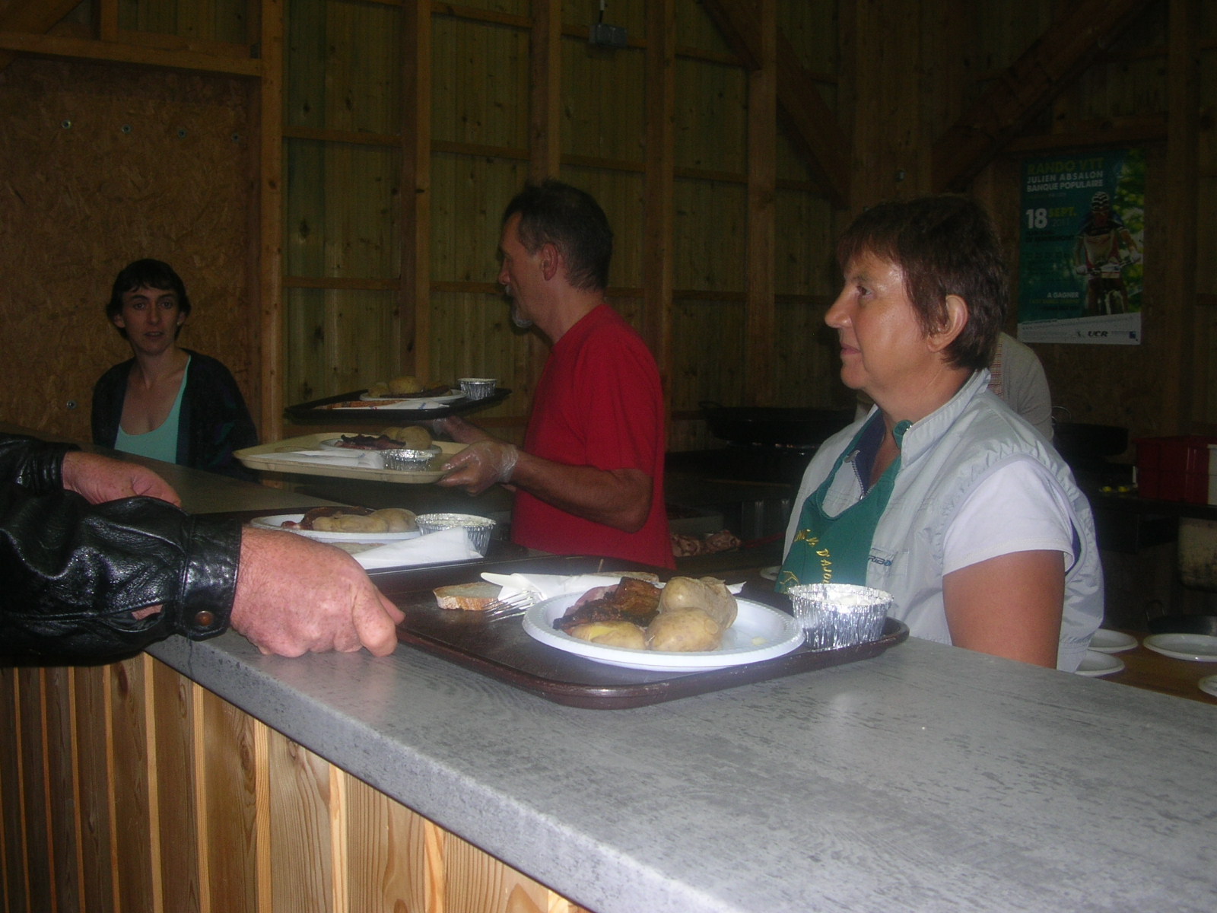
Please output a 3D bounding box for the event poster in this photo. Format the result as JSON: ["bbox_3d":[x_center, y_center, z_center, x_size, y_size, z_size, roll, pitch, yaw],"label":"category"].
[{"bbox_3d":[1.843,-0.812,5.103,0.005,0.735,0.537,-4,7,-38],"label":"event poster"}]

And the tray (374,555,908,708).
[{"bbox_3d":[-0.016,0.138,1.108,0.354,0.020,0.463,-4,7,-38],"label":"tray"}]

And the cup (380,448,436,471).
[{"bbox_3d":[-0.314,0.018,2.050,0.085,0.040,0.085,0,5,0],"label":"cup"}]

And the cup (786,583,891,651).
[{"bbox_3d":[0.191,0.134,1.066,0.085,0.040,0.085,0,5,0],"label":"cup"}]

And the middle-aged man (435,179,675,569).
[{"bbox_3d":[-0.111,0.351,2.410,0.480,1.700,0.530,1,5,6],"label":"middle-aged man"}]

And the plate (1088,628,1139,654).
[{"bbox_3d":[1.095,0.422,2.970,0.218,0.020,0.218,0,5,0],"label":"plate"}]

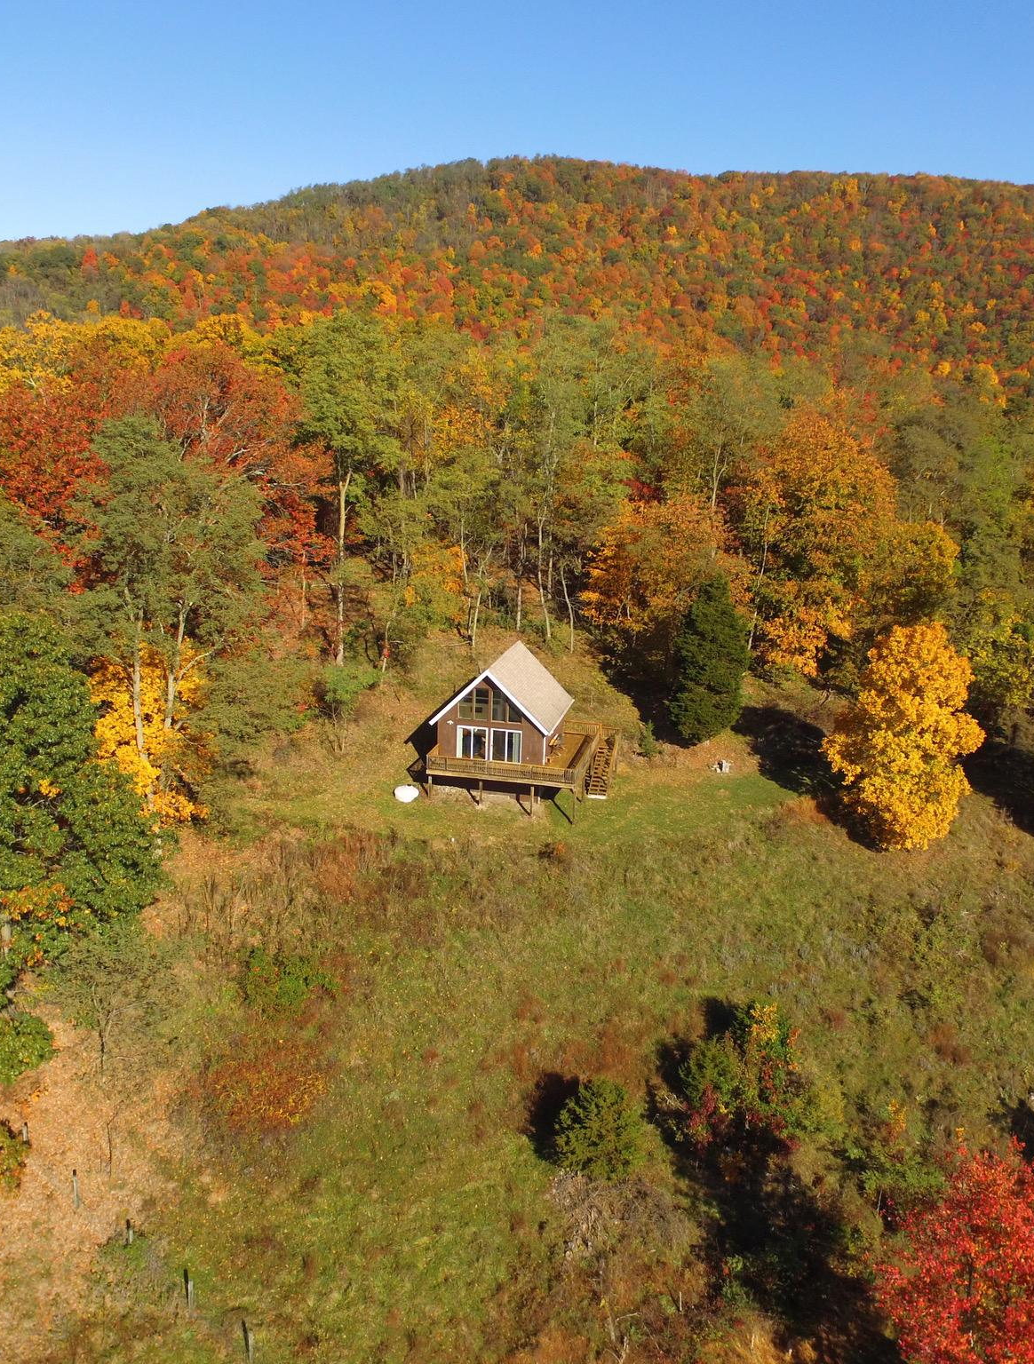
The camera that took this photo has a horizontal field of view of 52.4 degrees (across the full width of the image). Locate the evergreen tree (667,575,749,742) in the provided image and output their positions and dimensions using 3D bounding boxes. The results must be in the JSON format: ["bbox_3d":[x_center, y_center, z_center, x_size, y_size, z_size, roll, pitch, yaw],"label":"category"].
[{"bbox_3d":[12.011,-1.426,66.988,5.070,10.780,4.920,0,16,0],"label":"evergreen tree"}]

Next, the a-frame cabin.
[{"bbox_3d":[0.420,2.503,61.183,9.579,7.725,8.498,4,17,14],"label":"a-frame cabin"}]

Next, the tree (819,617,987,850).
[{"bbox_3d":[20.103,2.786,54.801,8.000,11.880,7.760,0,16,0],"label":"tree"}]

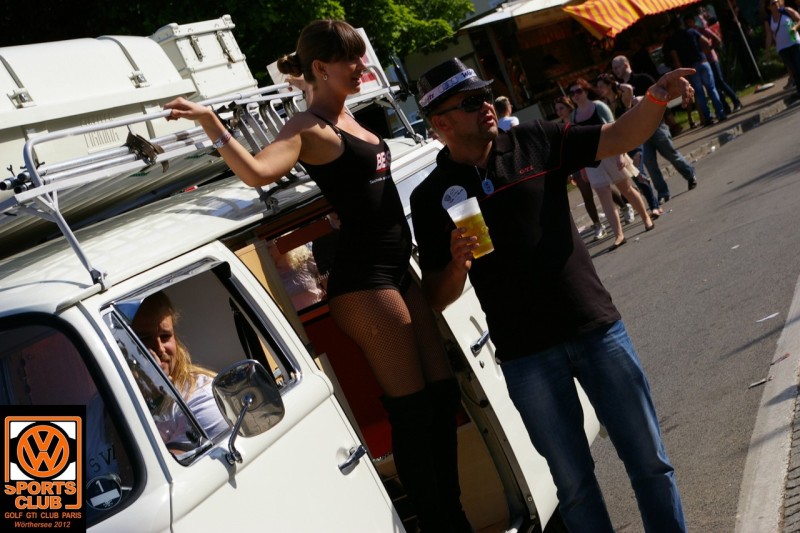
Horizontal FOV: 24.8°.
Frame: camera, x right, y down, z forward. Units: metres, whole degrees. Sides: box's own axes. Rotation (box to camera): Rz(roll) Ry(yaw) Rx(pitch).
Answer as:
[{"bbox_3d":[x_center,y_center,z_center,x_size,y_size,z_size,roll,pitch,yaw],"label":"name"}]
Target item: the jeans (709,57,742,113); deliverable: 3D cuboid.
[{"bbox_3d":[5.326,-2.959,29.900,0.420,0.900,0.360,-16,5,35],"label":"jeans"}]

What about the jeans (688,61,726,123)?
[{"bbox_3d":[4.917,-2.783,29.100,0.420,0.950,0.320,-20,4,-12],"label":"jeans"}]

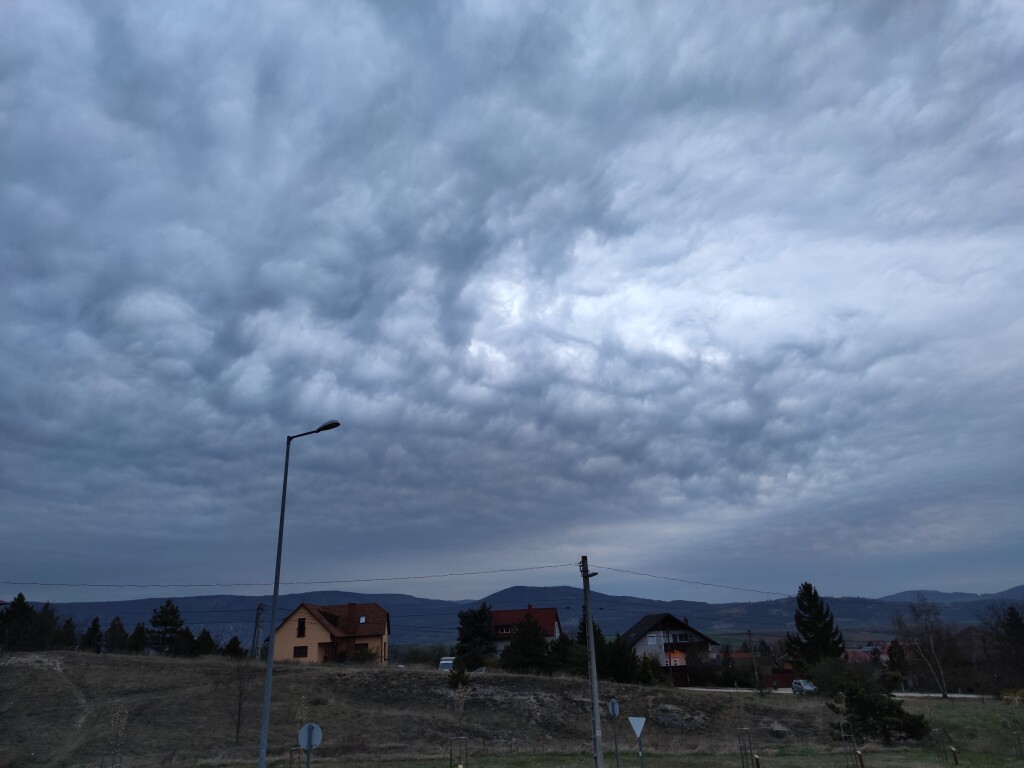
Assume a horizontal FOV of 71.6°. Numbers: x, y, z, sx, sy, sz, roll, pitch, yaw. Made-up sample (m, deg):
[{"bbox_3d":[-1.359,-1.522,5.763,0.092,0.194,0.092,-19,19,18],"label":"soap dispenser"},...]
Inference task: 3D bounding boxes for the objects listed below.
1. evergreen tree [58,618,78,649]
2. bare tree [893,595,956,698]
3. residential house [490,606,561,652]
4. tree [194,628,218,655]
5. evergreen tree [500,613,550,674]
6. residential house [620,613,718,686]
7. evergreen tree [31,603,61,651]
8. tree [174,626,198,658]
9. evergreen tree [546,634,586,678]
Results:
[{"bbox_3d":[-53.720,30.210,86.004,2.350,3.430,2.350,9,-23,-29],"label":"evergreen tree"},{"bbox_3d":[44.155,28.099,76.000,6.651,10.451,6.651,-12,-22,26],"label":"bare tree"},{"bbox_3d":[0.769,36.779,103.817,12.000,8.400,9.500,-6,-20,9],"label":"residential house"},{"bbox_3d":[-36.144,30.457,84.003,2.750,2.890,2.750,6,-21,-21],"label":"tree"},{"bbox_3d":[1.709,32.846,90.017,6.150,7.390,6.150,-3,-20,0],"label":"evergreen tree"},{"bbox_3d":[22.845,40.046,107.000,11.960,9.530,12.000,-2,-20,-3],"label":"residential house"},{"bbox_3d":[-56.386,29.345,86.010,3.290,5.510,3.290,10,-23,-31],"label":"evergreen tree"},{"bbox_3d":[-41.847,33.132,91.000,2.738,3.857,2.738,6,-21,-23],"label":"tree"},{"bbox_3d":[6.909,34.352,90.000,4.923,5.335,4.923,-4,-19,3],"label":"evergreen tree"}]

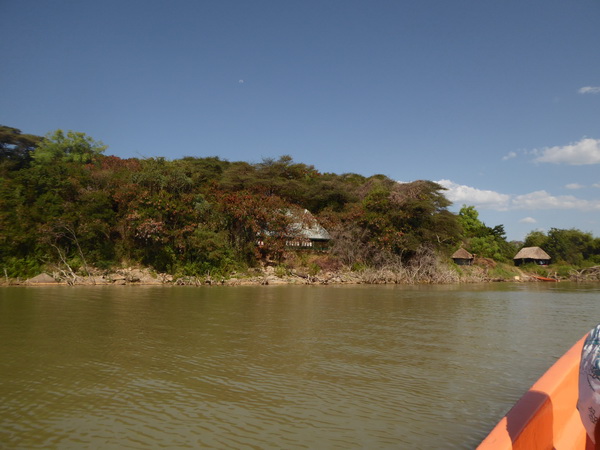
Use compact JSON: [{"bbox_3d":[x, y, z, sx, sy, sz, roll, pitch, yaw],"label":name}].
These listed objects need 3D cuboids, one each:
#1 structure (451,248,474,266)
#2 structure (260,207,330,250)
[{"bbox_3d":[33.171,6.634,92.000,4.600,3.700,4.600,-2,-7,17],"label":"structure"},{"bbox_3d":[-1.001,0.910,82.000,13.000,7.600,9.500,0,-7,5],"label":"structure"}]

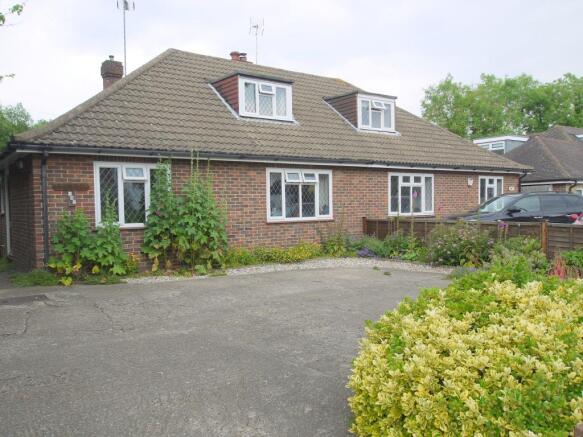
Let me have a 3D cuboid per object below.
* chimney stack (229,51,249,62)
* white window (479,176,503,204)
[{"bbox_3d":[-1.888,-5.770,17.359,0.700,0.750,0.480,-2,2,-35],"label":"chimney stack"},{"bbox_3d":[6.853,-0.814,16.160,1.485,1.250,0.100,-2,2,-35],"label":"white window"}]

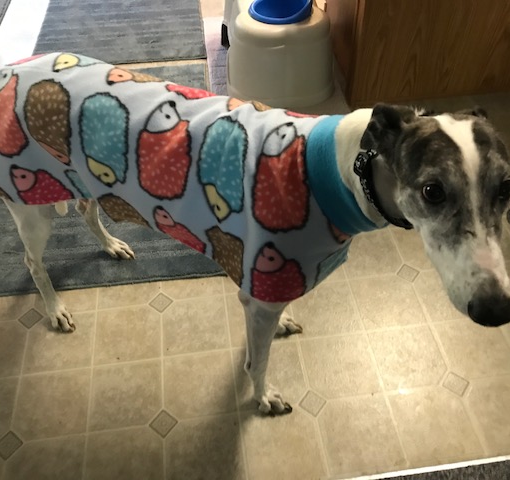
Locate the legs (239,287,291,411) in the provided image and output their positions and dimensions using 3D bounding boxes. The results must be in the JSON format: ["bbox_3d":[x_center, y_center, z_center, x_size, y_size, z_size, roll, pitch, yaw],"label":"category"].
[{"bbox_3d":[0.018,0.220,0.962,0.110,0.365,0.070,12,48,13],"label":"legs"}]

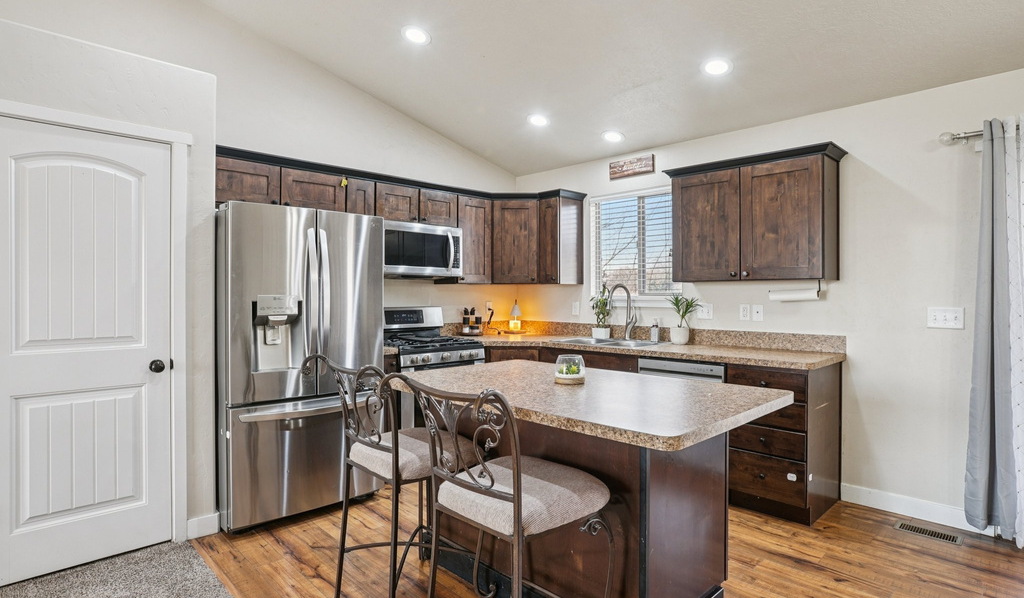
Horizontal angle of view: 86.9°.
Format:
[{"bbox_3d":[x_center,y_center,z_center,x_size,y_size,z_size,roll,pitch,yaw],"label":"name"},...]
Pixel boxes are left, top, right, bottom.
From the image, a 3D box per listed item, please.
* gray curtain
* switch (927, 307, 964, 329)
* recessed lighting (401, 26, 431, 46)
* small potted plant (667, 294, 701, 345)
[{"bbox_3d":[2.454,0.154,2.769,0.120,2.115,0.191,-1,1,-45],"label":"gray curtain"},{"bbox_3d":[2.419,0.108,3.021,0.014,0.117,0.163,0,1,-45],"label":"switch"},{"bbox_3d":[-0.604,-1.662,3.414,0.190,0.025,0.190,10,-9,2],"label":"recessed lighting"},{"bbox_3d":[1.253,0.149,3.970,0.230,0.370,0.240,0,1,-45],"label":"small potted plant"}]

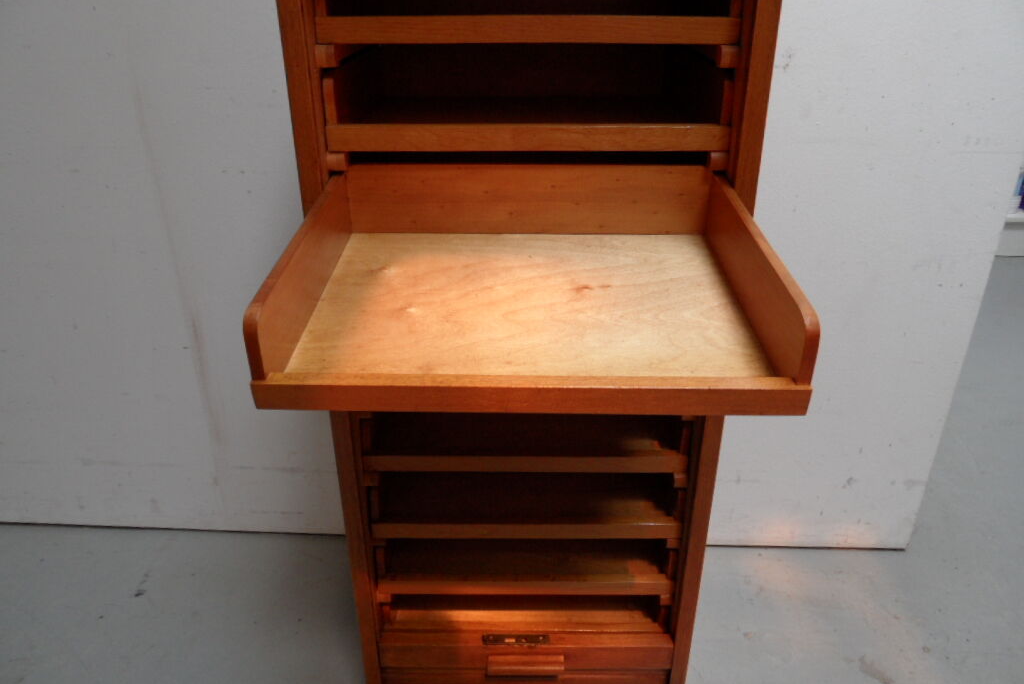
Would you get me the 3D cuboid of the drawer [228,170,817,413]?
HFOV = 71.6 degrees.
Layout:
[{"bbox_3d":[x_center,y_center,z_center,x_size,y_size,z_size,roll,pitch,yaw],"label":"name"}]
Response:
[{"bbox_3d":[0.016,-0.064,0.634,0.400,0.079,0.320,0,34,1],"label":"drawer"}]

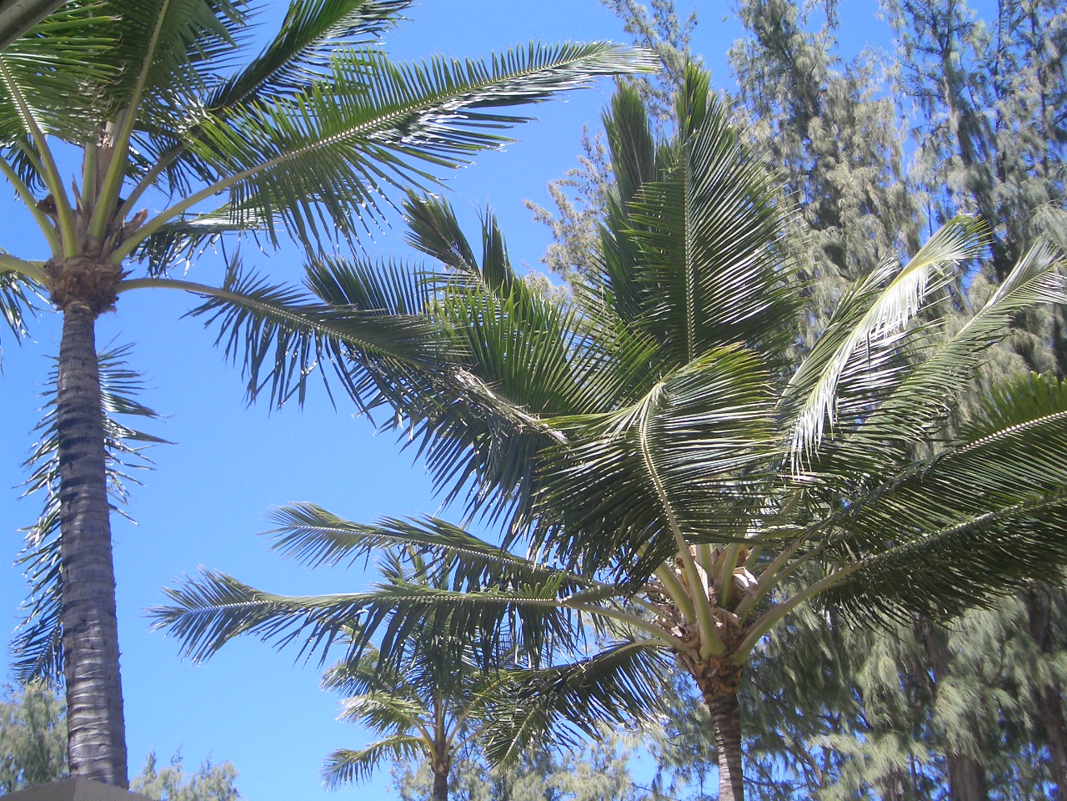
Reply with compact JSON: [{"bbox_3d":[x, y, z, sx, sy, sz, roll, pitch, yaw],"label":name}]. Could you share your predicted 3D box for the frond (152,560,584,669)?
[{"bbox_3d":[-1.470,1.924,11.350,3.850,0.800,1.050,-1,-24,-1],"label":"frond"}]

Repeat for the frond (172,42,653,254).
[{"bbox_3d":[-0.832,-1.767,8.587,3.300,0.850,1.150,-14,-25,3],"label":"frond"}]

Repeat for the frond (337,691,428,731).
[{"bbox_3d":[-2.633,5.468,22.250,1.650,0.600,0.900,11,-27,-18],"label":"frond"}]

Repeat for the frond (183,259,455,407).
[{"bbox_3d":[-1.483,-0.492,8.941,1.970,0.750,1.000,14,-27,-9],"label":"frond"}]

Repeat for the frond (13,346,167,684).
[{"bbox_3d":[-3.555,0.992,10.100,1.150,0.700,2.990,6,-56,-17],"label":"frond"}]

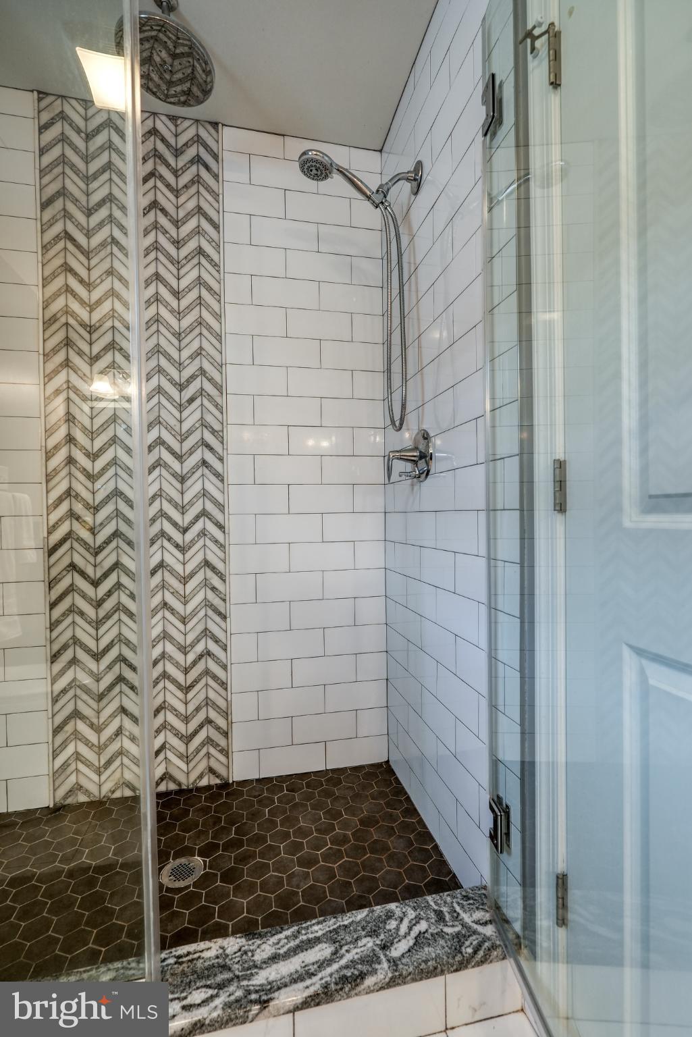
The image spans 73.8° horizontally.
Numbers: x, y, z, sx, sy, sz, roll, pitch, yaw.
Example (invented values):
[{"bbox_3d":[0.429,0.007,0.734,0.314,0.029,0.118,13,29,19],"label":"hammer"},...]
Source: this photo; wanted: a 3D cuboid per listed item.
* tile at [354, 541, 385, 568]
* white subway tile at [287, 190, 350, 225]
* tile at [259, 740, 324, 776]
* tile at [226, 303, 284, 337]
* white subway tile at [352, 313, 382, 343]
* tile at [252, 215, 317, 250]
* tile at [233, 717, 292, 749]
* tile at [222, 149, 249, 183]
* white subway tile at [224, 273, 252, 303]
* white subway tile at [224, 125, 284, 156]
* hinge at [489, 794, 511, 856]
[{"bbox_3d":[0.096,0.144,1.825,0.123,0.109,0.010,-1,1,-12],"label":"tile"},{"bbox_3d":[-0.104,-1.159,1.729,0.245,0.106,0.010,-1,1,-12],"label":"white subway tile"},{"bbox_3d":[-0.194,0.875,1.675,0.238,0.103,0.009,-1,1,-12],"label":"tile"},{"bbox_3d":[-0.333,-0.738,1.724,0.221,0.109,0.010,-1,1,-12],"label":"tile"},{"bbox_3d":[0.082,-0.728,1.774,0.119,0.106,0.010,-1,1,-12],"label":"white subway tile"},{"bbox_3d":[-0.218,-1.015,1.647,0.238,0.103,0.009,-1,1,-12],"label":"tile"},{"bbox_3d":[-0.305,0.793,1.694,0.213,0.106,0.009,-1,1,-12],"label":"tile"},{"bbox_3d":[-0.391,-1.258,1.659,0.092,0.106,0.009,-1,1,-12],"label":"tile"},{"bbox_3d":[-0.387,-0.826,1.663,0.095,0.106,0.009,-1,1,-12],"label":"white subway tile"},{"bbox_3d":[-0.332,-1.357,1.671,0.216,0.087,0.009,-1,1,-12],"label":"white subway tile"},{"bbox_3d":[0.323,0.644,0.971,0.035,0.087,0.055,-1,1,-13],"label":"hinge"}]

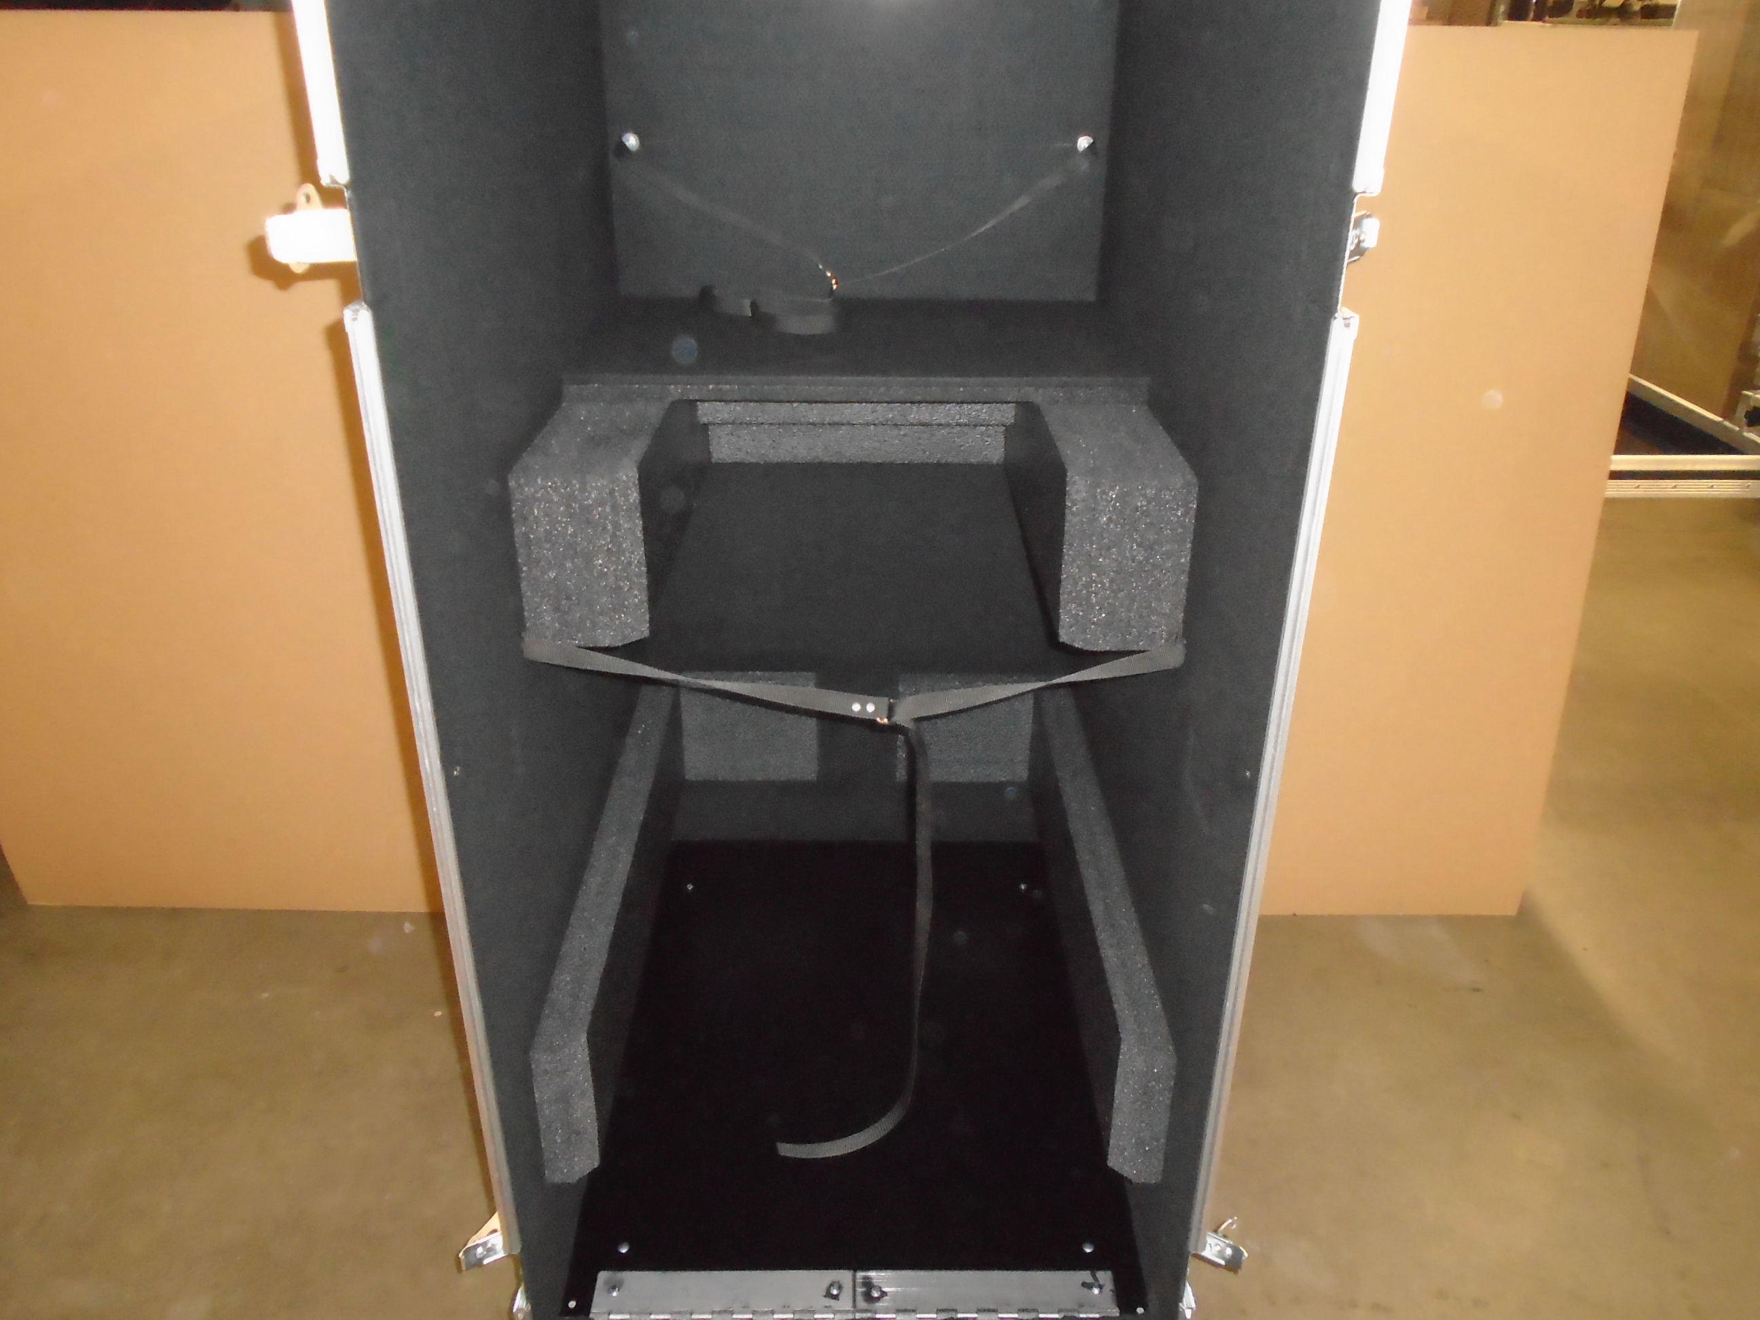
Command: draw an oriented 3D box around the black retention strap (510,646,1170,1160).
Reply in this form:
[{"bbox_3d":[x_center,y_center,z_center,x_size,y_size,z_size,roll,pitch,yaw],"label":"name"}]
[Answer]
[{"bbox_3d":[-0.030,0.328,1.657,0.720,0.820,0.110,0,26,-1],"label":"black retention strap"}]

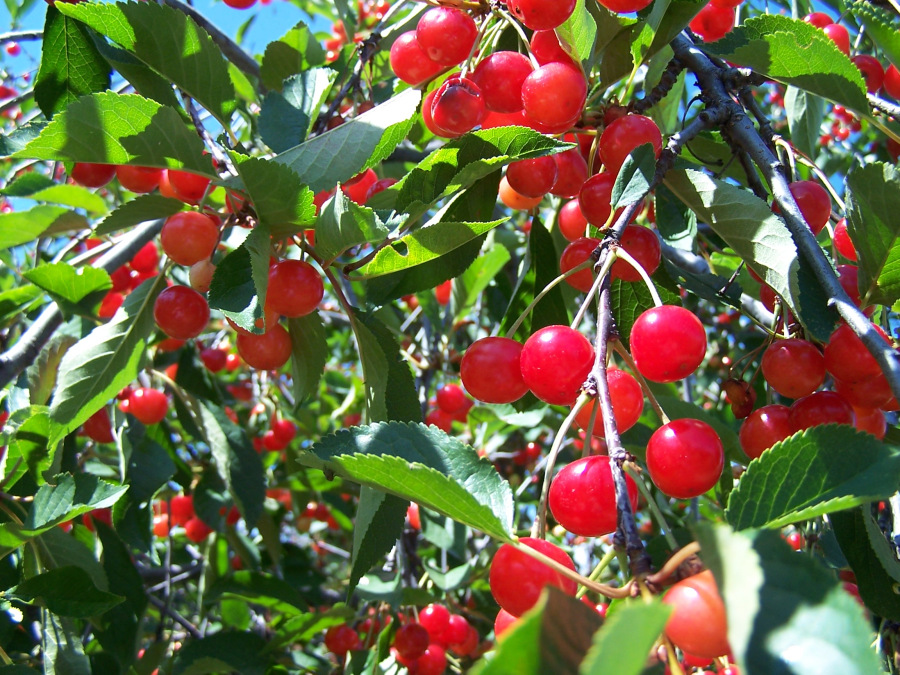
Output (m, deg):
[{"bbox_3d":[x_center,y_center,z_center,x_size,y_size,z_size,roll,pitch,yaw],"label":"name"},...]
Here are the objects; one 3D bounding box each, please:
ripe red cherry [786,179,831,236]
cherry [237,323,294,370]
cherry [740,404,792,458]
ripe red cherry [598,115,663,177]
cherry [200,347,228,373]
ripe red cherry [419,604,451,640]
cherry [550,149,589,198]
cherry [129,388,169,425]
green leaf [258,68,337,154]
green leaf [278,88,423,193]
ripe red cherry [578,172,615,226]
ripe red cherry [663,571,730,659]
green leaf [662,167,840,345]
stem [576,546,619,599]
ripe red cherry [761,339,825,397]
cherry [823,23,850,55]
[{"bbox_3d":[0.130,-0.048,0.364,0.021,0.021,0.021,0,-15,0],"label":"ripe red cherry"},{"bbox_3d":[-0.071,0.002,0.377,0.021,0.020,0.021,0,-18,0],"label":"cherry"},{"bbox_3d":[0.107,0.033,0.329,0.021,0.020,0.021,0,-33,0],"label":"cherry"},{"bbox_3d":[0.061,-0.064,0.332,0.021,0.020,0.021,0,-33,0],"label":"ripe red cherry"},{"bbox_3d":[-0.184,0.017,0.768,0.021,0.020,0.021,0,-33,0],"label":"cherry"},{"bbox_3d":[-0.009,0.179,0.625,0.021,0.020,0.021,0,-20,0],"label":"ripe red cherry"},{"bbox_3d":[0.050,-0.071,0.427,0.021,0.020,0.021,0,-17,0],"label":"cherry"},{"bbox_3d":[-0.165,0.038,0.542,0.021,0.020,0.021,0,-20,0],"label":"cherry"},{"bbox_3d":[-0.063,-0.093,0.410,0.032,0.047,0.014,27,-9,28],"label":"green leaf"},{"bbox_3d":[-0.036,-0.065,0.345,0.062,0.022,0.020,-26,-6,0],"label":"green leaf"},{"bbox_3d":[0.057,-0.049,0.352,0.021,0.020,0.021,0,-33,0],"label":"ripe red cherry"},{"bbox_3d":[0.065,0.071,0.253,0.021,0.020,0.021,0,-18,0],"label":"ripe red cherry"},{"bbox_3d":[0.101,-0.028,0.330,0.085,0.020,0.027,41,10,-15],"label":"green leaf"},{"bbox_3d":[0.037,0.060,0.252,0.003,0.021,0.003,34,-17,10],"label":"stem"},{"bbox_3d":[0.113,0.010,0.325,0.021,0.020,0.021,0,-25,0],"label":"ripe red cherry"},{"bbox_3d":[0.238,-0.182,0.607,0.020,0.020,0.020,0,-15,0],"label":"cherry"}]

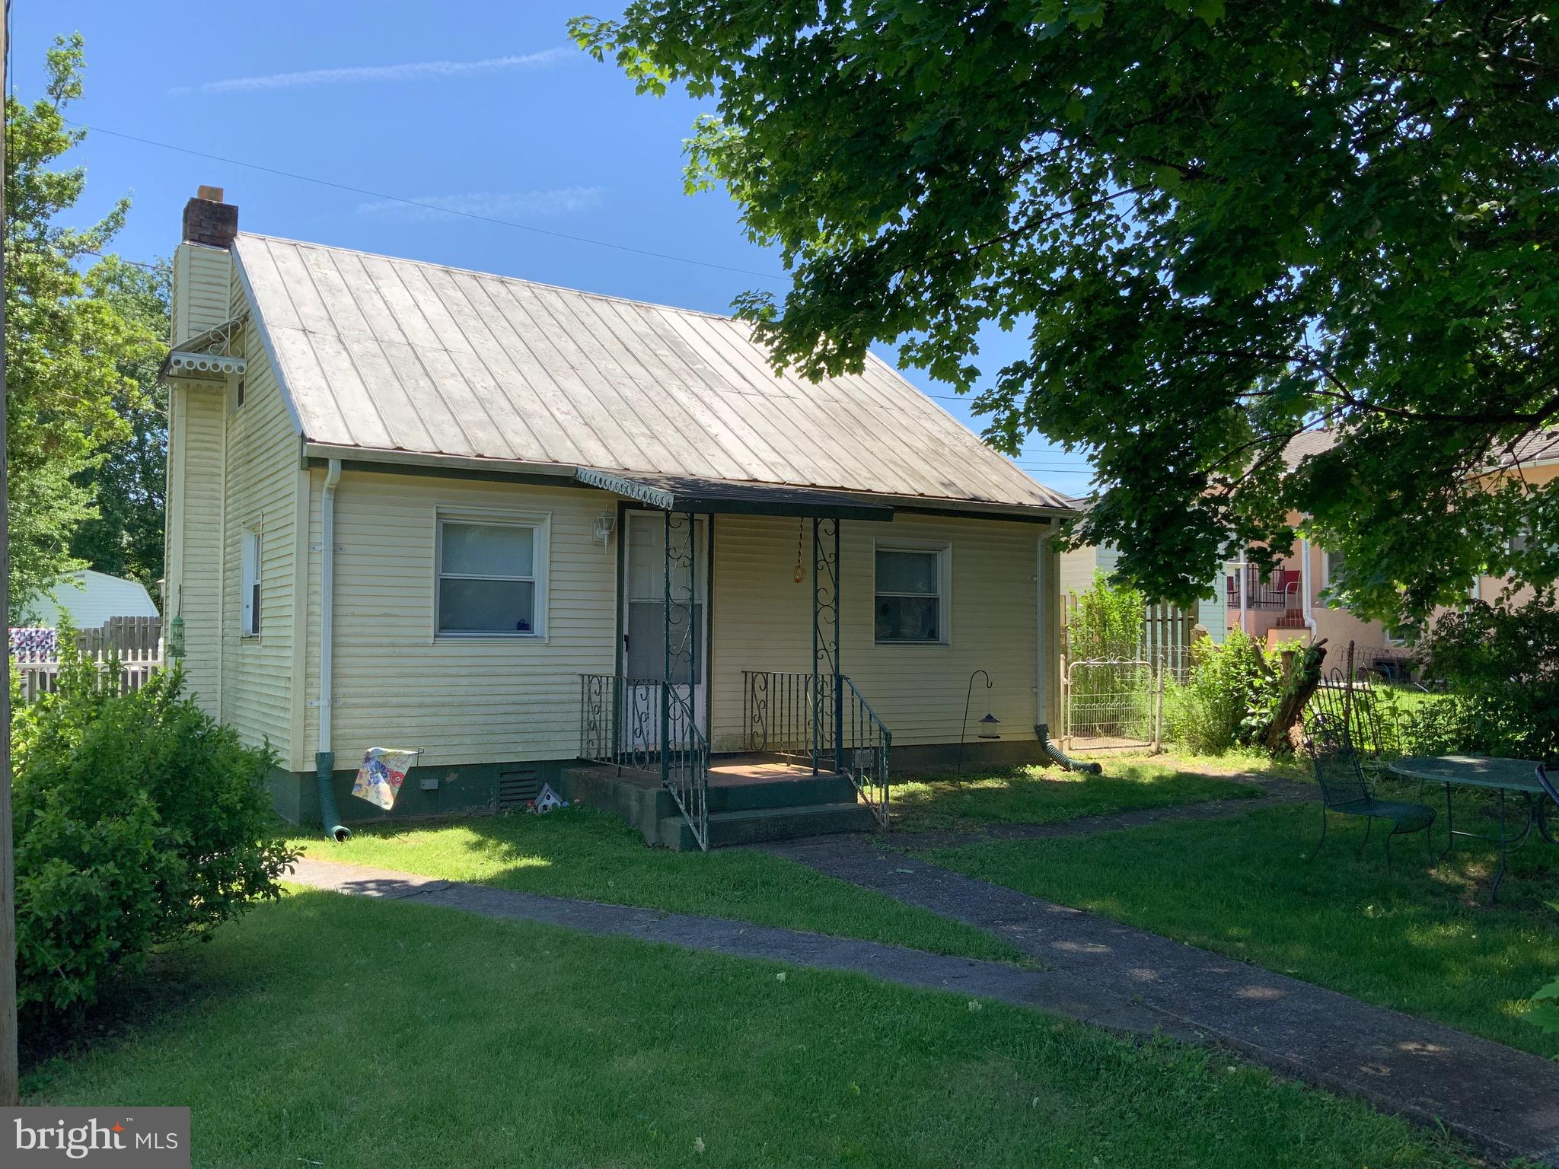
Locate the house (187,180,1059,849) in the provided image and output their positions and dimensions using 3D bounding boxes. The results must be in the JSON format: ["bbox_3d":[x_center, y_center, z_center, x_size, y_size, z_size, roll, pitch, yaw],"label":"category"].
[{"bbox_3d":[-1.938,-0.988,13.820,8.230,6.020,9.500,2,-3,-31],"label":"house"}]

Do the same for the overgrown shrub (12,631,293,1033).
[{"bbox_3d":[-2.817,0.936,5.646,1.500,1.500,1.500,2,-3,-26],"label":"overgrown shrub"}]

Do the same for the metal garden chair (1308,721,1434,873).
[{"bbox_3d":[3.806,1.347,8.462,0.560,0.960,0.670,2,-3,-31],"label":"metal garden chair"}]

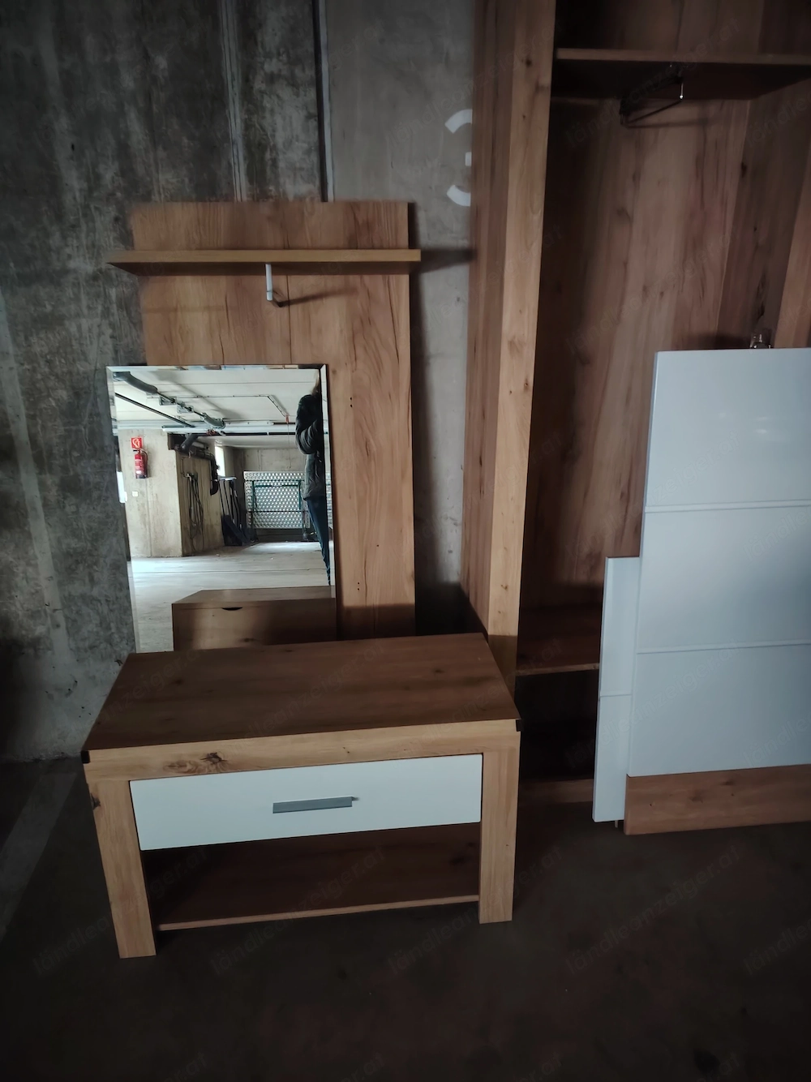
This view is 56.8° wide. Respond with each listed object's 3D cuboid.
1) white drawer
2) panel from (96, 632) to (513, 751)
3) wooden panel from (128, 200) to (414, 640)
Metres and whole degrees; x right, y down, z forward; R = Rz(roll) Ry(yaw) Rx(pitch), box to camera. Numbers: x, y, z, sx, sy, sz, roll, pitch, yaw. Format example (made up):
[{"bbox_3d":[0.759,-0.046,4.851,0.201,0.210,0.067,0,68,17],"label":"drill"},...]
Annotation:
[{"bbox_3d":[-0.206,0.477,1.672,0.699,0.169,0.340,-3,20,-6],"label":"white drawer"},{"bbox_3d":[-0.210,0.330,1.651,0.850,0.033,0.382,-3,20,-6],"label":"panel"},{"bbox_3d":[-0.308,-0.074,2.014,0.663,1.538,0.022,-3,15,-5],"label":"wooden panel"}]

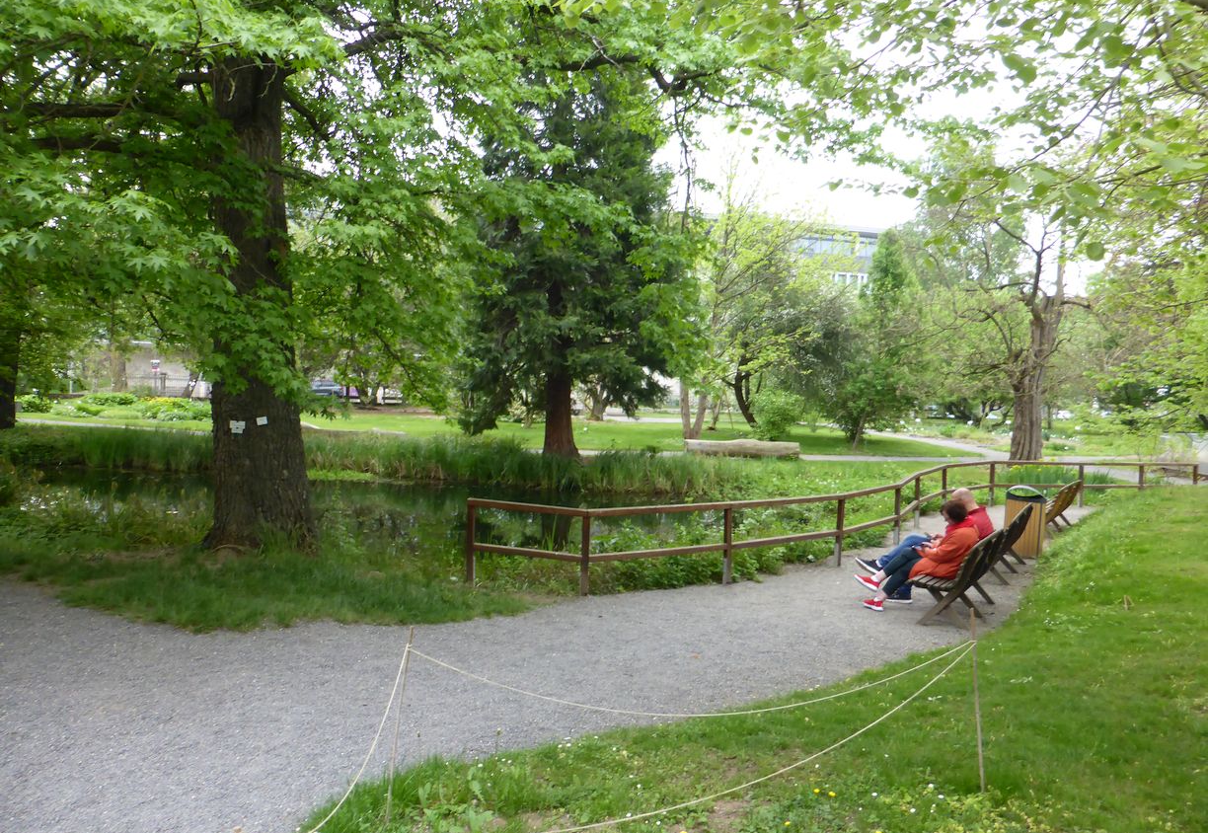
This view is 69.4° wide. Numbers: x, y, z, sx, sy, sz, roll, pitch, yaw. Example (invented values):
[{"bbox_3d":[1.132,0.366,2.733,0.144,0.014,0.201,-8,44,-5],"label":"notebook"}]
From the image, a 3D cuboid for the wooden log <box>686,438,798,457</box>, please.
[{"bbox_3d":[4.912,1.146,30.985,4.000,0.620,0.620,1,3,14],"label":"wooden log"}]

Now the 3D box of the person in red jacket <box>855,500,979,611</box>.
[{"bbox_3d":[2.981,1.363,8.381,1.150,1.120,0.520,2,3,33],"label":"person in red jacket"}]

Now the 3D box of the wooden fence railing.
[{"bbox_3d":[5.316,1.437,14.607,15.825,1.100,2.904,-2,3,-37],"label":"wooden fence railing"}]

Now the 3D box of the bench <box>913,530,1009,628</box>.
[{"bbox_3d":[3.473,1.543,8.482,0.600,0.760,1.600,2,3,33],"label":"bench"}]

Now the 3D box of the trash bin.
[{"bbox_3d":[5.717,1.432,11.849,0.520,0.950,0.480,4,3,25],"label":"trash bin"}]

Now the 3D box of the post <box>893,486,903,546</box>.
[{"bbox_3d":[4.335,1.473,12.873,0.085,0.870,0.085,2,3,33],"label":"post"}]

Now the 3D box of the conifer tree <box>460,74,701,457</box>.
[{"bbox_3d":[-1.028,-5.960,30.153,7.800,14.800,7.800,0,3,0],"label":"conifer tree"}]

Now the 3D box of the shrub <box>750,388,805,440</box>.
[{"bbox_3d":[7.355,-0.051,36.947,2.250,2.250,2.200,0,3,0],"label":"shrub"}]

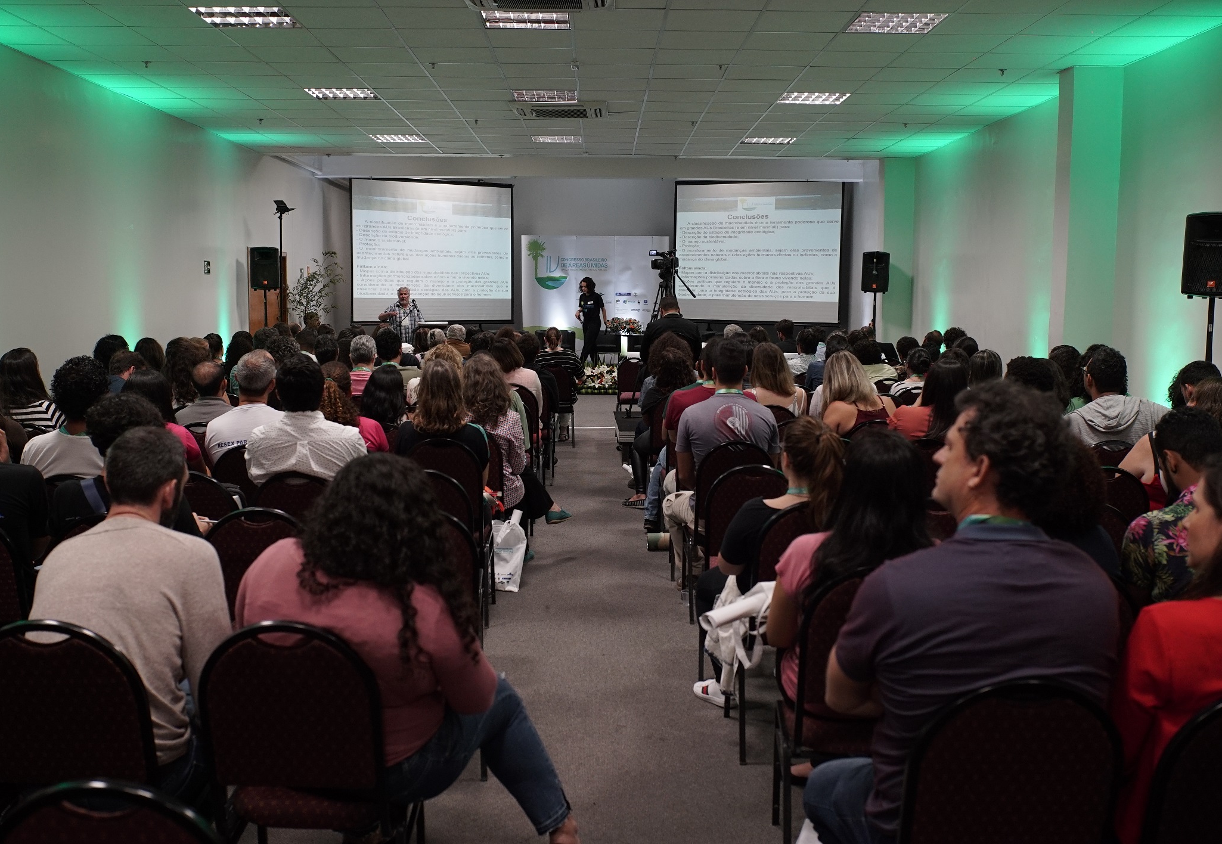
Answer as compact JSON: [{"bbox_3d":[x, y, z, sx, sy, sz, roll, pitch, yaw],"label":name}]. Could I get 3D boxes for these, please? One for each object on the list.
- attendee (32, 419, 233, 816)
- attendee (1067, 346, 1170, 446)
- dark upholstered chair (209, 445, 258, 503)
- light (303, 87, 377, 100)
[{"bbox_3d":[-1.174,0.662,3.204,0.530,1.333,0.780,0,6,0],"label":"attendee"},{"bbox_3d":[2.445,0.294,6.303,0.560,1.350,0.850,0,6,-3],"label":"attendee"},{"bbox_3d":[-1.724,0.551,6.224,0.450,0.940,0.560,0,6,0],"label":"dark upholstered chair"},{"bbox_3d":[-2.457,-3.051,11.394,0.620,0.070,0.620,0,6,-1],"label":"light"}]

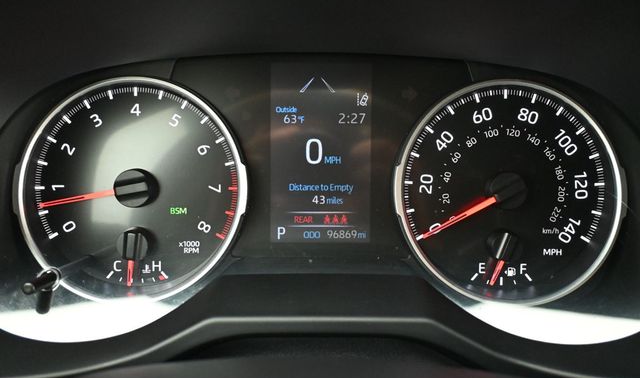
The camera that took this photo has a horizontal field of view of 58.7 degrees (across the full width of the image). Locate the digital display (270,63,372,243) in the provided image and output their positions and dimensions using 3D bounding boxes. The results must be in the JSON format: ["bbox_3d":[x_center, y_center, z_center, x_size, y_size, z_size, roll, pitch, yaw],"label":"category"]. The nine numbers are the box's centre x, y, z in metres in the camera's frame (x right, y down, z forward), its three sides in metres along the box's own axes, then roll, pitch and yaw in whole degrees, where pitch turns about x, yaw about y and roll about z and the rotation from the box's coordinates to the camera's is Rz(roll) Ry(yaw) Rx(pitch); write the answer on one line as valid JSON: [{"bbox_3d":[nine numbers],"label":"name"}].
[{"bbox_3d":[0.001,-0.019,0.300,0.052,0.094,0.010,0,4,0],"label":"digital display"}]

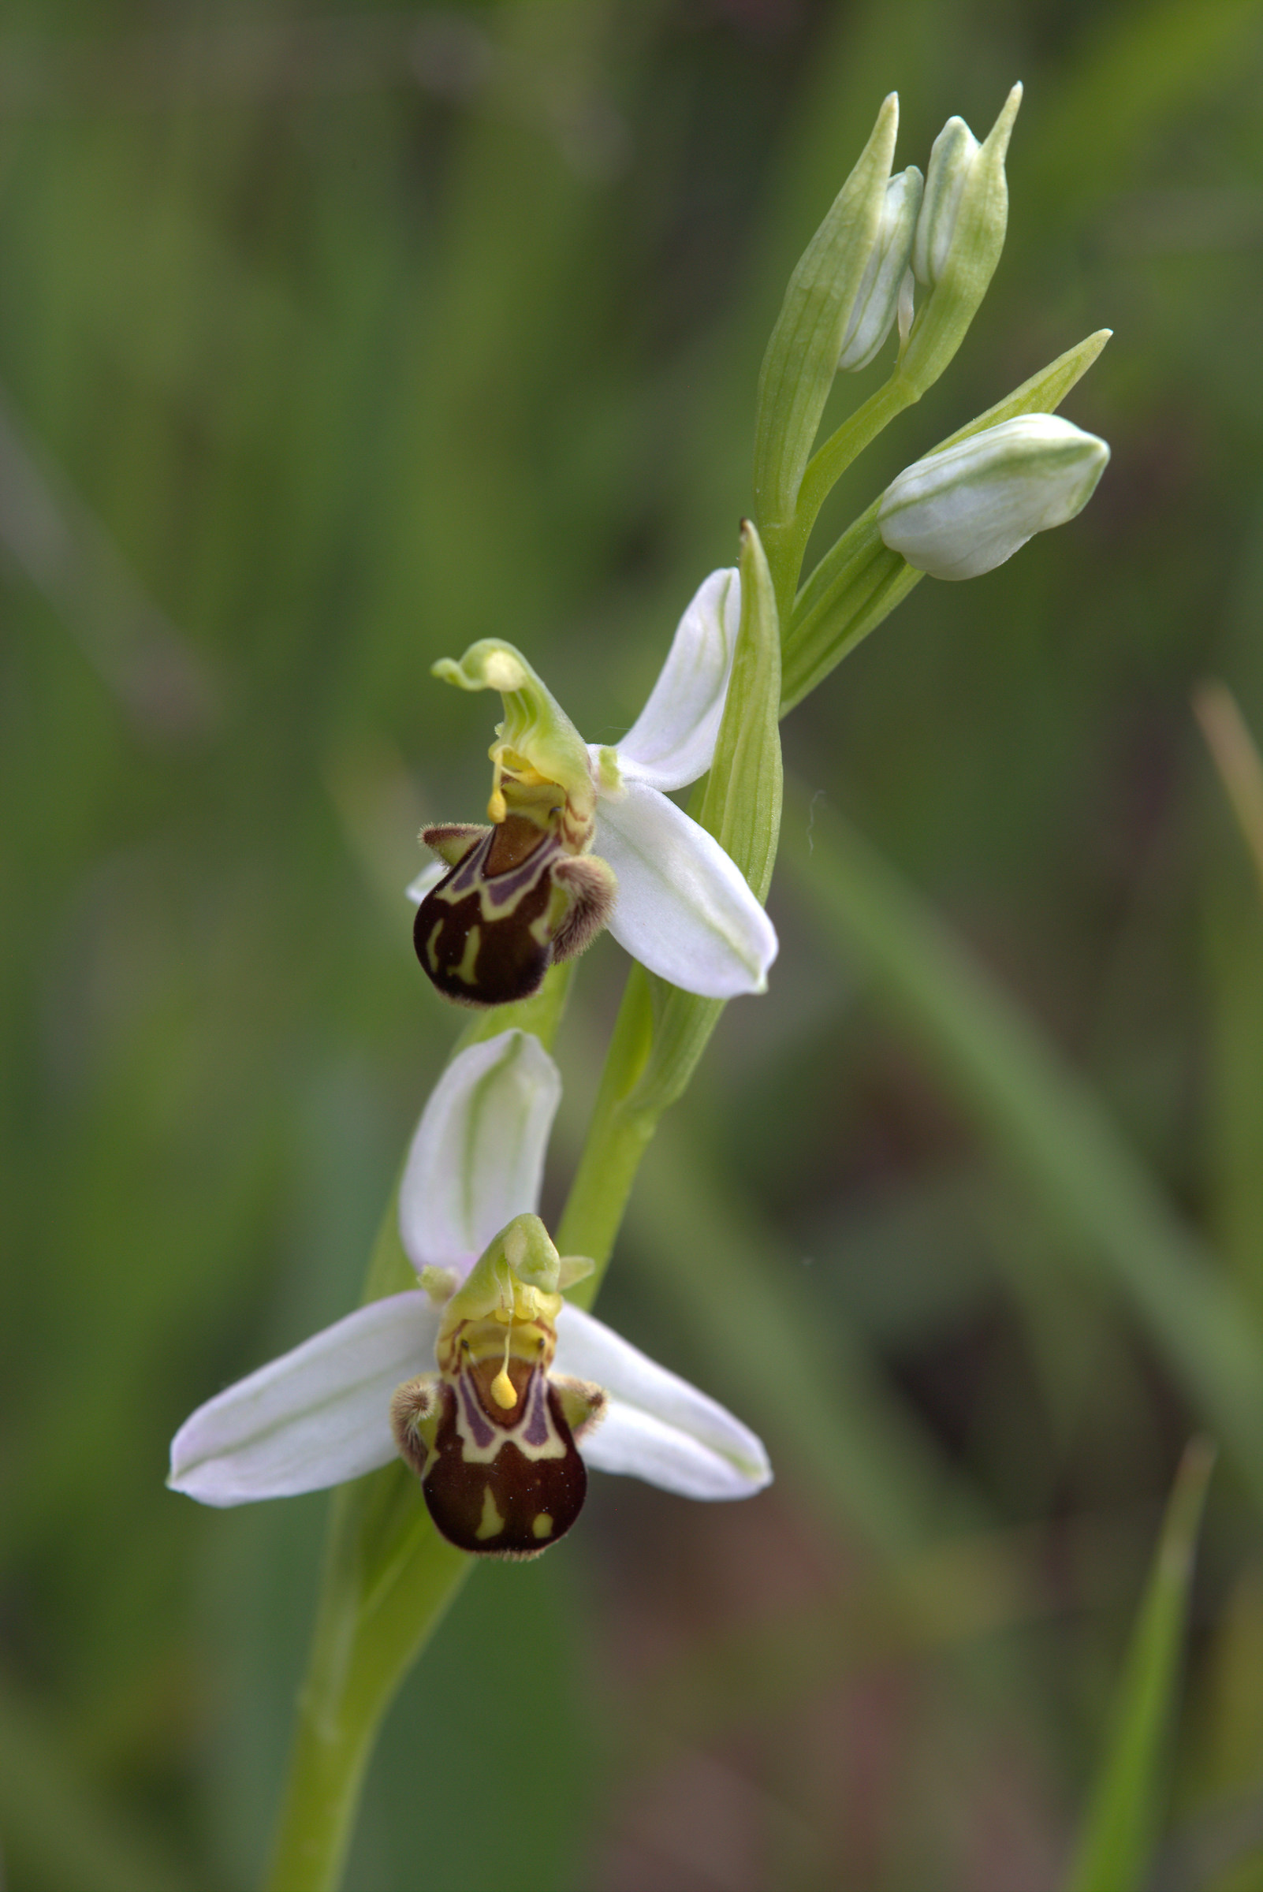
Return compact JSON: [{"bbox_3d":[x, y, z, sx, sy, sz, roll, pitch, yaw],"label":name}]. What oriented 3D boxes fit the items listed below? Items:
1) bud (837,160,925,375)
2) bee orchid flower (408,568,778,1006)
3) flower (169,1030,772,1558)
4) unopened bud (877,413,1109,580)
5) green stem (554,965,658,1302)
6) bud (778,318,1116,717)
[{"bbox_3d":[0.012,-0.032,0.428,0.003,0.009,0.004,13,3,0],"label":"bud"},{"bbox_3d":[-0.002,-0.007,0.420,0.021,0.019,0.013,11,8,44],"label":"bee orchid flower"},{"bbox_3d":[-0.007,0.016,0.420,0.027,0.024,0.013,3,7,-7],"label":"flower"},{"bbox_3d":[0.017,-0.021,0.425,0.011,0.006,0.006,-20,0,6],"label":"unopened bud"},{"bbox_3d":[-0.001,0.009,0.428,0.003,0.016,0.003,15,3,0],"label":"green stem"},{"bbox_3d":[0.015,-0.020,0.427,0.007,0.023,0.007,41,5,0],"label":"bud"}]

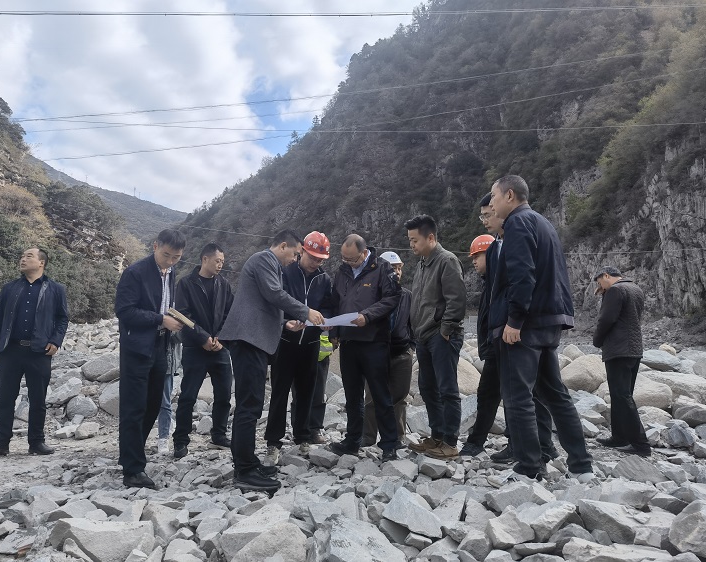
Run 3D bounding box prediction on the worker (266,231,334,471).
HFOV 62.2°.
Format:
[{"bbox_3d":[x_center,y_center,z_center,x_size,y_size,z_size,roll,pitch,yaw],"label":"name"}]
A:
[{"bbox_3d":[-0.409,0.477,4.385,0.550,1.710,0.450,3,-7,-20],"label":"worker"}]

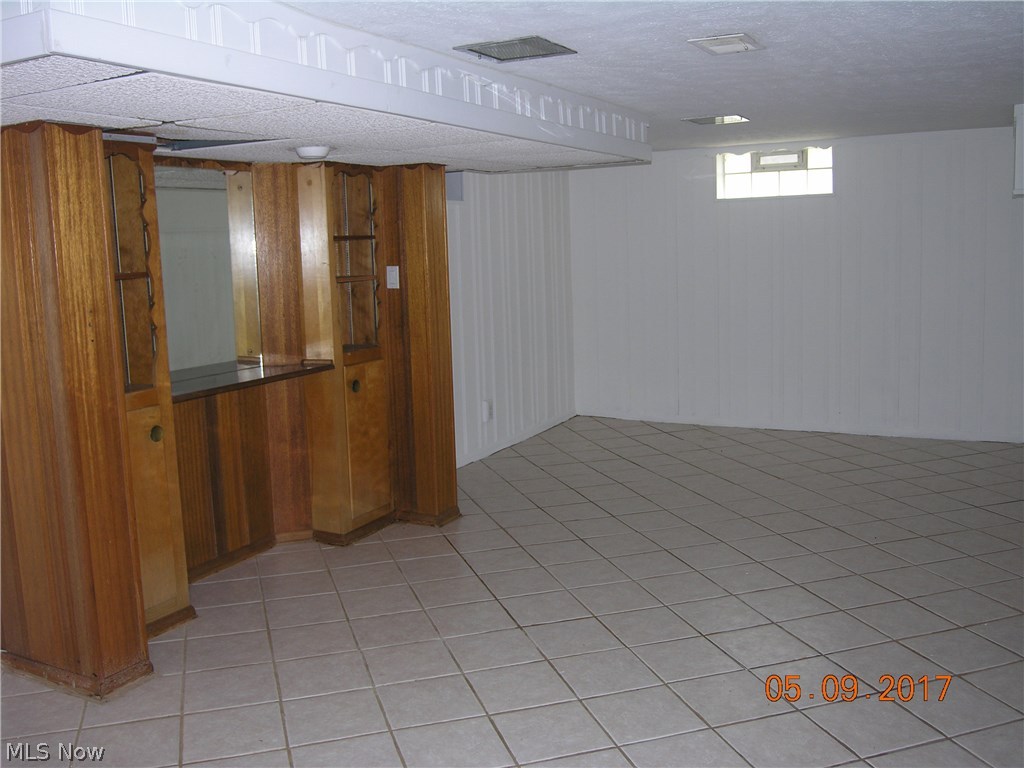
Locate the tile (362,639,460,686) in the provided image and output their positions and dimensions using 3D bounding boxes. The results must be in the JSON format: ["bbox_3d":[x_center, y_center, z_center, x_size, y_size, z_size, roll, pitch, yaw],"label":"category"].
[{"bbox_3d":[-0.359,0.992,3.367,0.303,0.010,0.303,-4,9,-17],"label":"tile"}]

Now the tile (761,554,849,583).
[{"bbox_3d":[1.326,0.832,4.238,0.302,0.010,0.302,-4,9,-17],"label":"tile"}]

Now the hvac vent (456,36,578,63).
[{"bbox_3d":[0.017,-1.229,3.498,0.350,0.020,0.350,4,10,29],"label":"hvac vent"}]

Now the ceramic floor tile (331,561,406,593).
[{"bbox_3d":[-0.650,0.865,4.230,0.302,0.010,0.302,-4,9,-17],"label":"ceramic floor tile"}]

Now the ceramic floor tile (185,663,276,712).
[{"bbox_3d":[-0.947,1.030,3.195,0.303,0.010,0.303,-4,9,-17],"label":"ceramic floor tile"}]

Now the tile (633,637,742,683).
[{"bbox_3d":[0.617,0.980,3.360,0.304,0.010,0.304,-4,9,-17],"label":"tile"}]

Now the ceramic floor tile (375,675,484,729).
[{"bbox_3d":[-0.269,1.030,3.064,0.302,0.010,0.302,-4,9,-17],"label":"ceramic floor tile"}]

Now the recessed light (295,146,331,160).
[{"bbox_3d":[-0.809,-0.933,3.833,0.145,0.045,0.145,-1,9,0],"label":"recessed light"}]

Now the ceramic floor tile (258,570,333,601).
[{"bbox_3d":[-0.946,0.890,4.177,0.302,0.010,0.302,-4,9,-17],"label":"ceramic floor tile"}]

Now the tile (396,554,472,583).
[{"bbox_3d":[-0.351,0.850,4.354,0.302,0.010,0.302,-4,9,-17],"label":"tile"}]

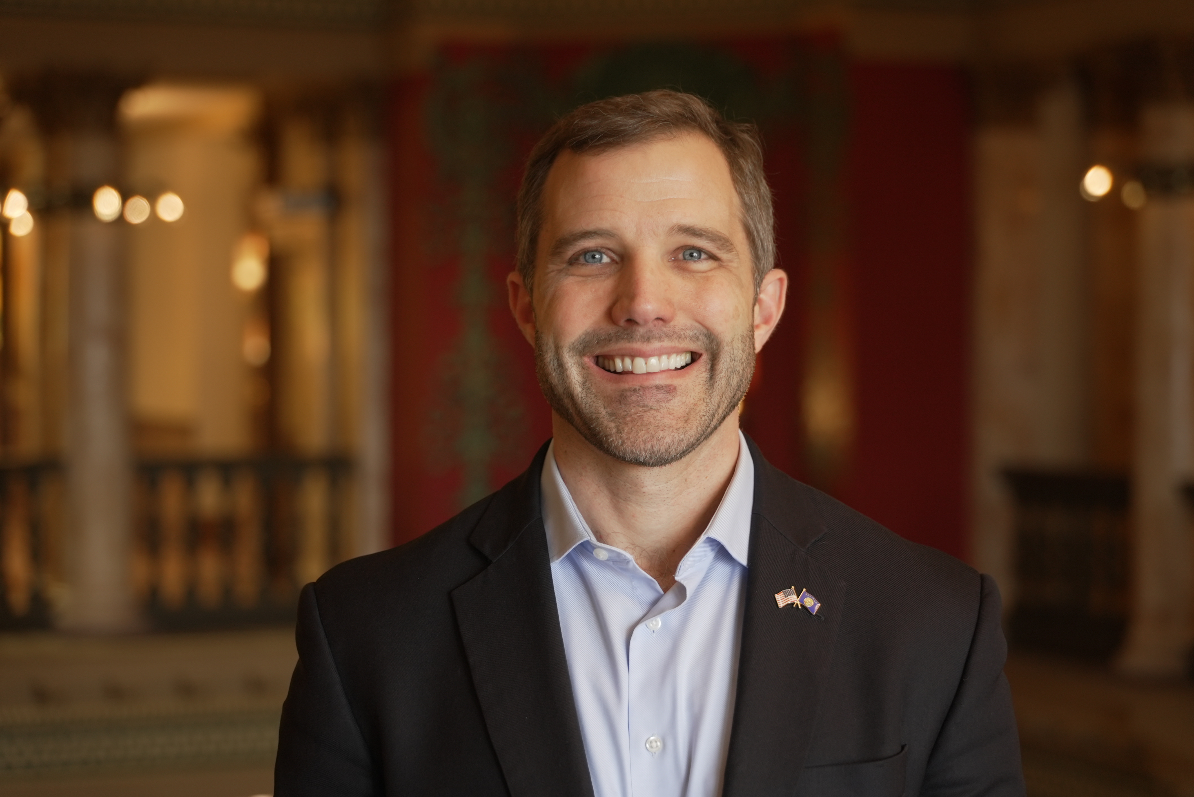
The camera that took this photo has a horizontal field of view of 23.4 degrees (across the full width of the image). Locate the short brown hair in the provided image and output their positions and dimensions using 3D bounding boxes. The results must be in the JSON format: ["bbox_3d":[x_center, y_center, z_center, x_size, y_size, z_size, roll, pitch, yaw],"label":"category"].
[{"bbox_3d":[0.032,-0.127,1.950,0.174,0.165,0.195,-1,1,2],"label":"short brown hair"}]

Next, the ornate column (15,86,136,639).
[{"bbox_3d":[-2.919,-0.267,16.500,0.500,3.170,0.500,0,1,-24],"label":"ornate column"}]

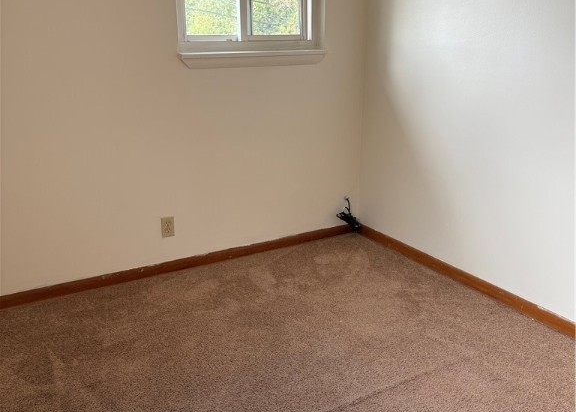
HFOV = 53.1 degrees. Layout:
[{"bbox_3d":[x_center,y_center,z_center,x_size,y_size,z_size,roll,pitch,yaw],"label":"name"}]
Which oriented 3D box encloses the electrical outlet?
[{"bbox_3d":[-0.660,0.117,3.150,0.071,0.115,0.010,-10,20,-29],"label":"electrical outlet"}]

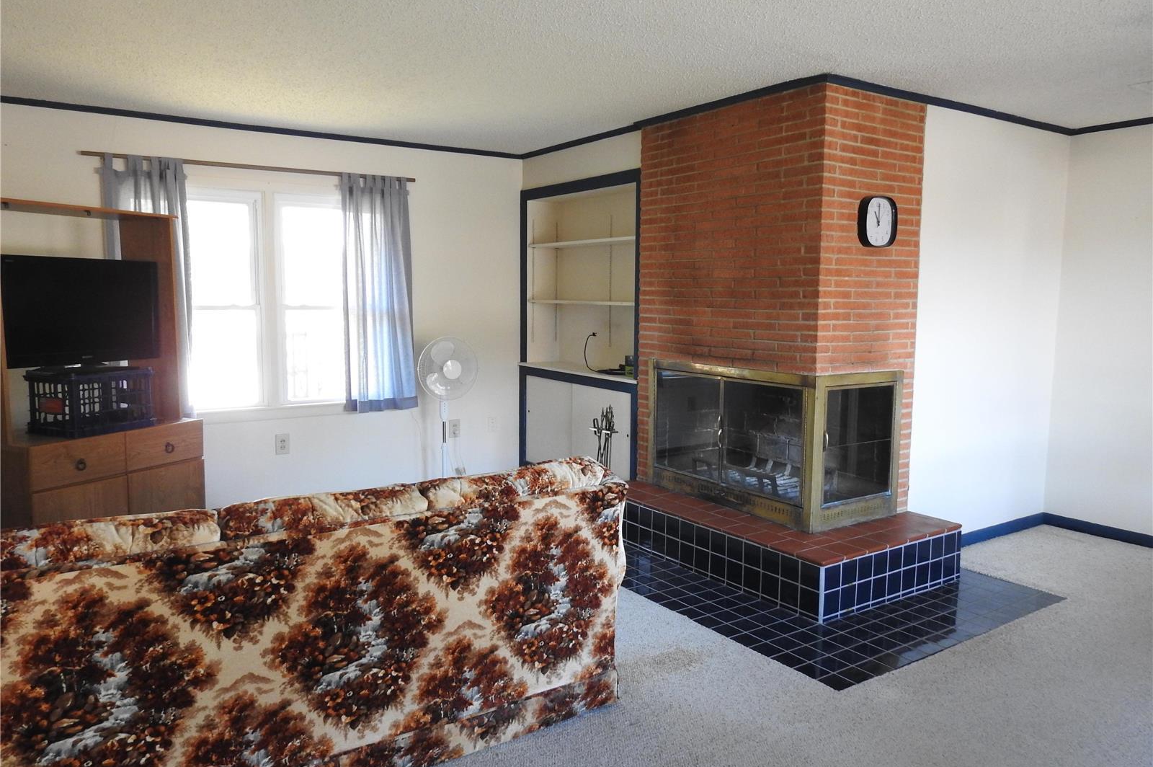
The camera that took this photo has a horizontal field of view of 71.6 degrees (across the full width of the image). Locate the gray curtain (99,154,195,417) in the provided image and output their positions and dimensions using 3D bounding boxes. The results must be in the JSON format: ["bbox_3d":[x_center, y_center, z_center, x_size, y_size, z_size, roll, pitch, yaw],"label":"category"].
[{"bbox_3d":[-2.446,-0.525,4.591,0.442,1.510,0.101,-4,7,-34],"label":"gray curtain"}]

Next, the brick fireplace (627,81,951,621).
[{"bbox_3d":[1.065,-0.246,4.446,1.096,2.444,1.727,-4,7,-34],"label":"brick fireplace"}]

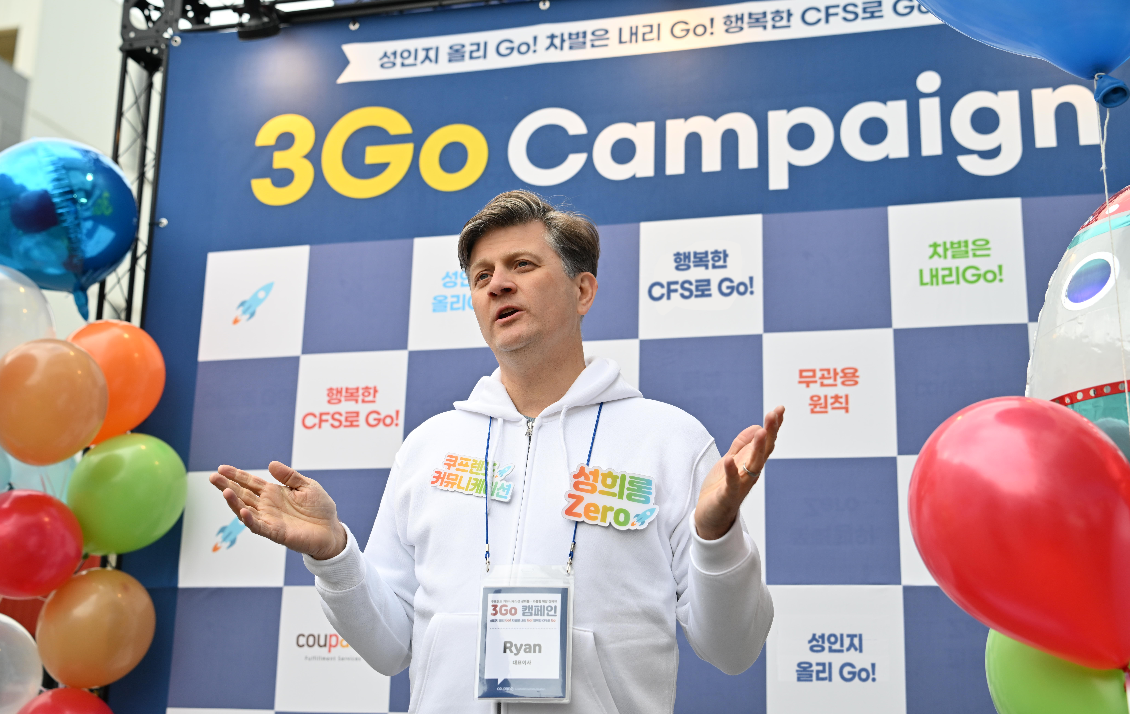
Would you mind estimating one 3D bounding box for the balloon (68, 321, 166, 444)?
[{"bbox_3d":[-1.066,0.060,3.100,0.250,0.285,0.250,1,-14,0],"label":"balloon"}]

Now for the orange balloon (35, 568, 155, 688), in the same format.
[{"bbox_3d":[-1.051,0.607,2.950,0.262,0.272,0.262,1,-14,0],"label":"orange balloon"}]

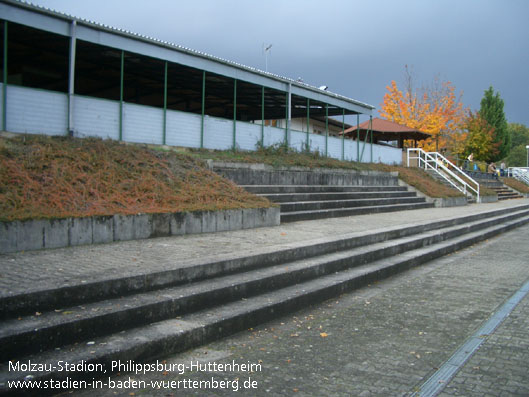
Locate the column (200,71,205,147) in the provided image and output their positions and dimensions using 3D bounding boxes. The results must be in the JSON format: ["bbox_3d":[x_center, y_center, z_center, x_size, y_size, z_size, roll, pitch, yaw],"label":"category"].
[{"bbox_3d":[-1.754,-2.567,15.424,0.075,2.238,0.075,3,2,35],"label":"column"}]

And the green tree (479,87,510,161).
[{"bbox_3d":[21.409,-6.300,50.141,3.000,8.341,3.000,2,2,23],"label":"green tree"}]

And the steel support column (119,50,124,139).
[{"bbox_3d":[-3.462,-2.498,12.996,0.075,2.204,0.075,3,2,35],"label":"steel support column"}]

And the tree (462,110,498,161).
[{"bbox_3d":[18.113,-4.715,45.091,3.100,5.379,3.100,2,2,22],"label":"tree"}]

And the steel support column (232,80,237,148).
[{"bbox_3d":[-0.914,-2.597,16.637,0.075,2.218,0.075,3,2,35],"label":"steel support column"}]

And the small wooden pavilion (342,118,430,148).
[{"bbox_3d":[8.253,-3.689,36.559,6.200,3.500,6.200,2,2,13],"label":"small wooden pavilion"}]

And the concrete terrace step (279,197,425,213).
[{"bbox_3d":[3.139,0.153,17.133,0.402,0.195,11.527,3,2,35],"label":"concrete terrace step"}]

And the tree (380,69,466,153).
[{"bbox_3d":[13.283,-6.533,45.149,7.200,8.810,7.000,2,2,16],"label":"tree"}]

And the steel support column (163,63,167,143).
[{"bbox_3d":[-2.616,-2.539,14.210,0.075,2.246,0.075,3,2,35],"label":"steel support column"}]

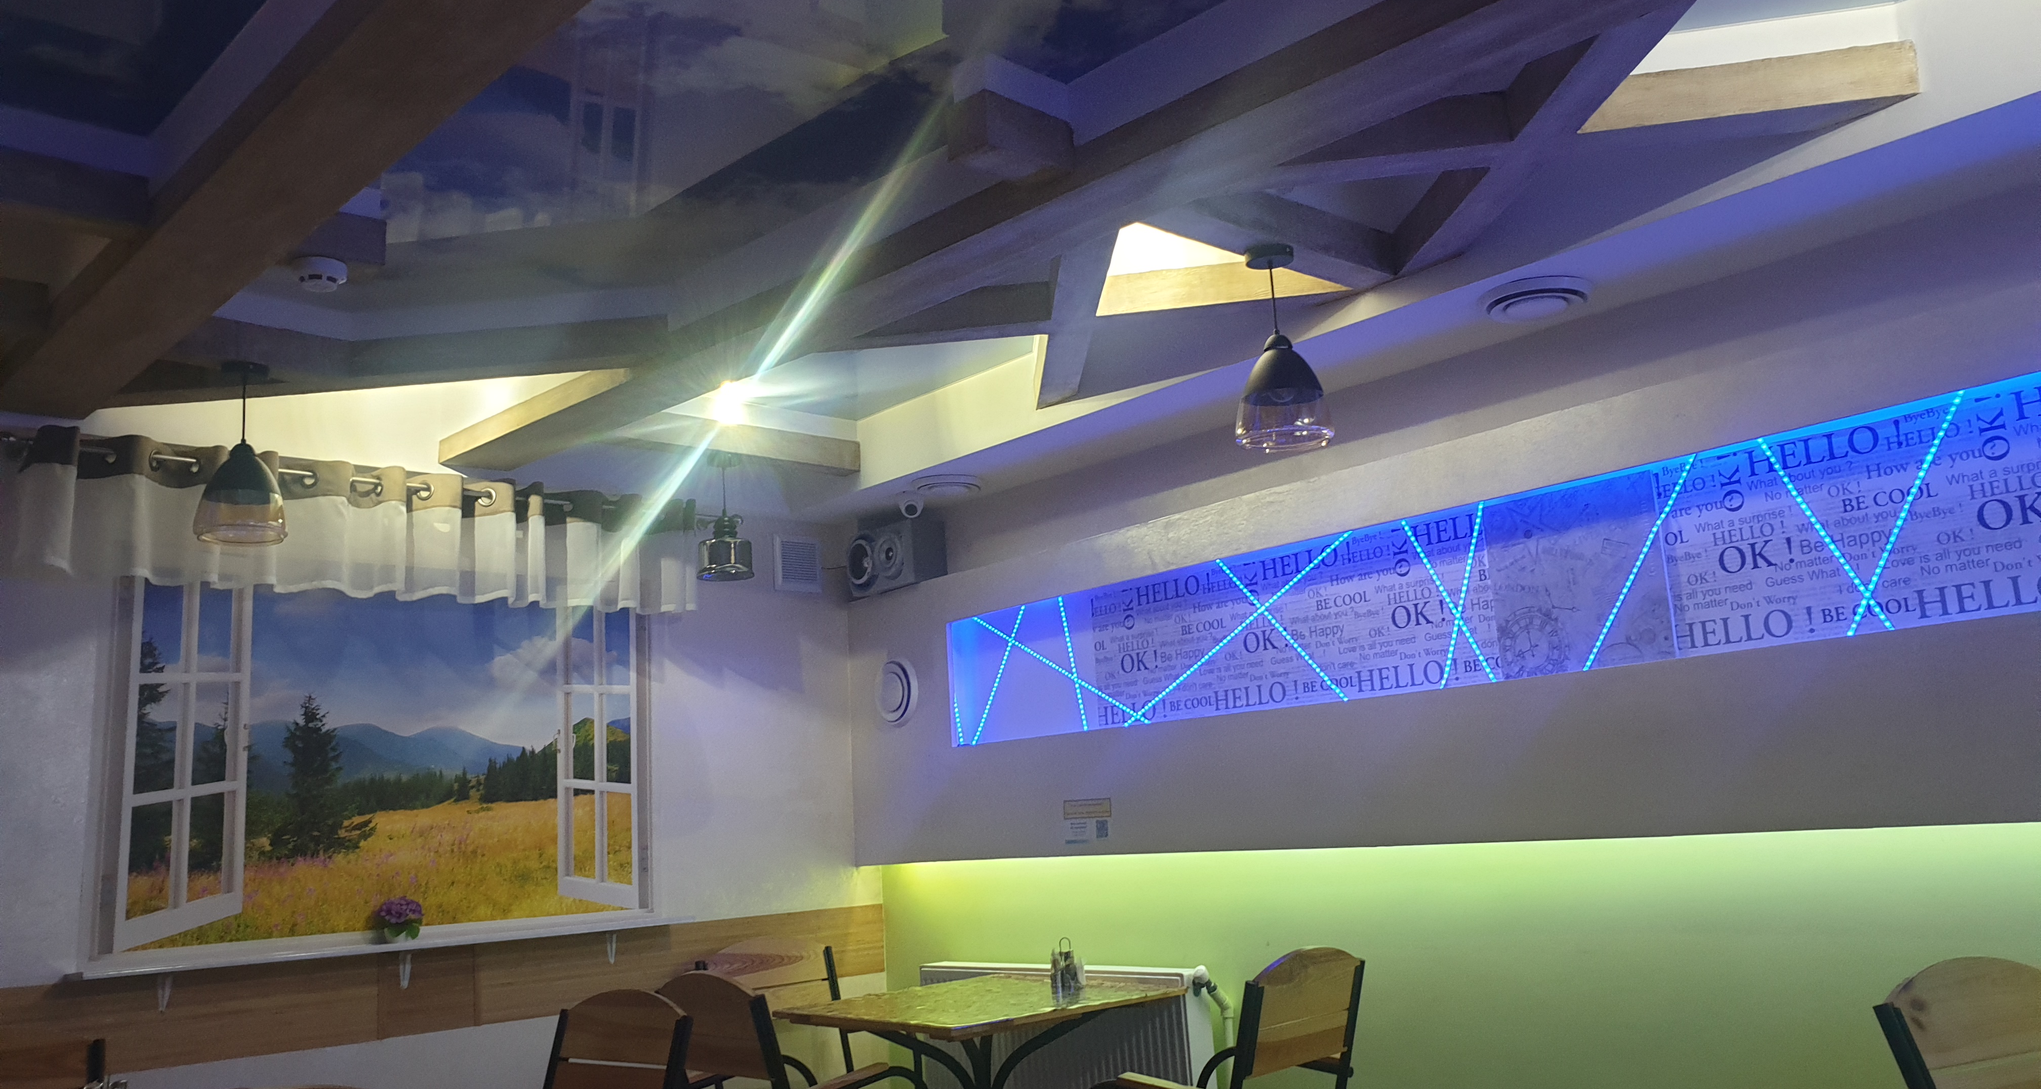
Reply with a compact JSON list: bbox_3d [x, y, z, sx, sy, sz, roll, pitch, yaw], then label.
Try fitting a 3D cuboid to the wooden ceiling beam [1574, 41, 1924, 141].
[{"bbox_3d":[1.272,-0.797,2.756,0.584,0.099,0.107,-5,-11,8],"label":"wooden ceiling beam"}]

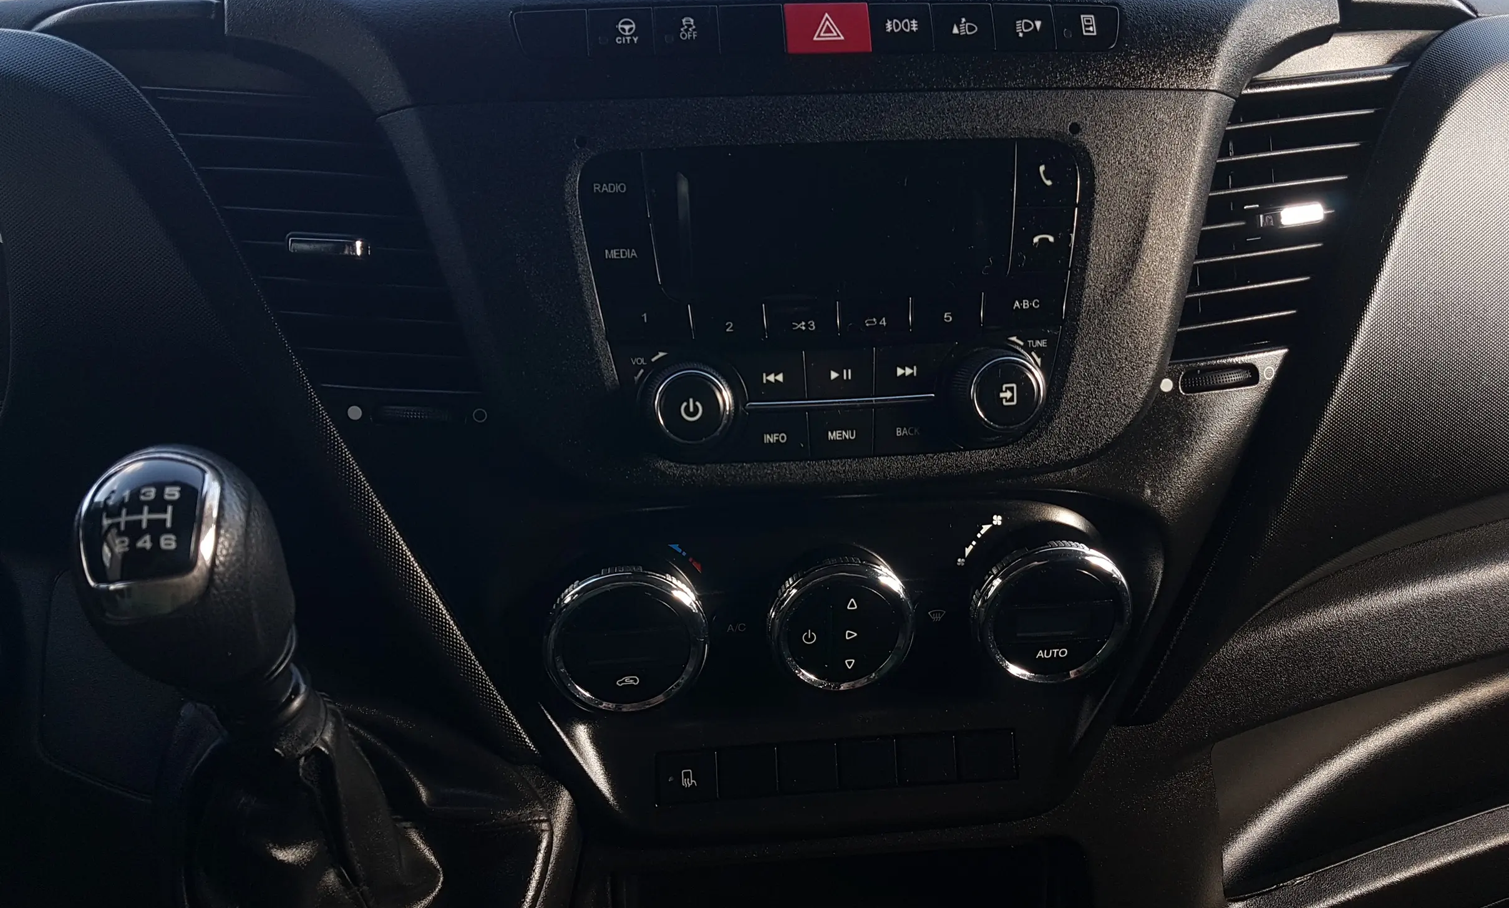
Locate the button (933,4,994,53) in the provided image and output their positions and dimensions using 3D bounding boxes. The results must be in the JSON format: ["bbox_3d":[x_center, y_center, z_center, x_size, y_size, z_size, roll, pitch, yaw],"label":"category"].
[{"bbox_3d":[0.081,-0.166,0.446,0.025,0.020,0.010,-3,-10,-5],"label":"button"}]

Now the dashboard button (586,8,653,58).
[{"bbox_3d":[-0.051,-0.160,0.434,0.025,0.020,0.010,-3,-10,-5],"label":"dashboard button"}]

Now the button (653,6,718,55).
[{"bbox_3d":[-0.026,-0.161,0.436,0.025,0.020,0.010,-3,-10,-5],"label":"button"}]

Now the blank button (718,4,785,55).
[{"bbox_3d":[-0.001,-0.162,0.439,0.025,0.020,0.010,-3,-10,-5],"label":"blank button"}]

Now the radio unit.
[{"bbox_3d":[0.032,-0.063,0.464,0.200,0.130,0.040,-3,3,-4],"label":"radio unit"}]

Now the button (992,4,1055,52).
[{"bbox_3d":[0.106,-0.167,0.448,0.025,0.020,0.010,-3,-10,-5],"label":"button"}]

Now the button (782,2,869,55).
[{"bbox_3d":[0.030,-0.173,0.460,0.035,0.022,0.013,-3,-7,-4],"label":"button"}]

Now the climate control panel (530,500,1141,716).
[{"bbox_3d":[0.035,0.064,0.478,0.252,0.088,0.045,-3,16,-4],"label":"climate control panel"}]

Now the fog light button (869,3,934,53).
[{"bbox_3d":[0.060,-0.174,0.463,0.025,0.022,0.012,-3,-7,-4],"label":"fog light button"}]

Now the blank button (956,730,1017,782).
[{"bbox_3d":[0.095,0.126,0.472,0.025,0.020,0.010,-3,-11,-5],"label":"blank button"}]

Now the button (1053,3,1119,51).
[{"bbox_3d":[0.139,-0.178,0.473,0.025,0.022,0.012,-3,-7,-4],"label":"button"}]

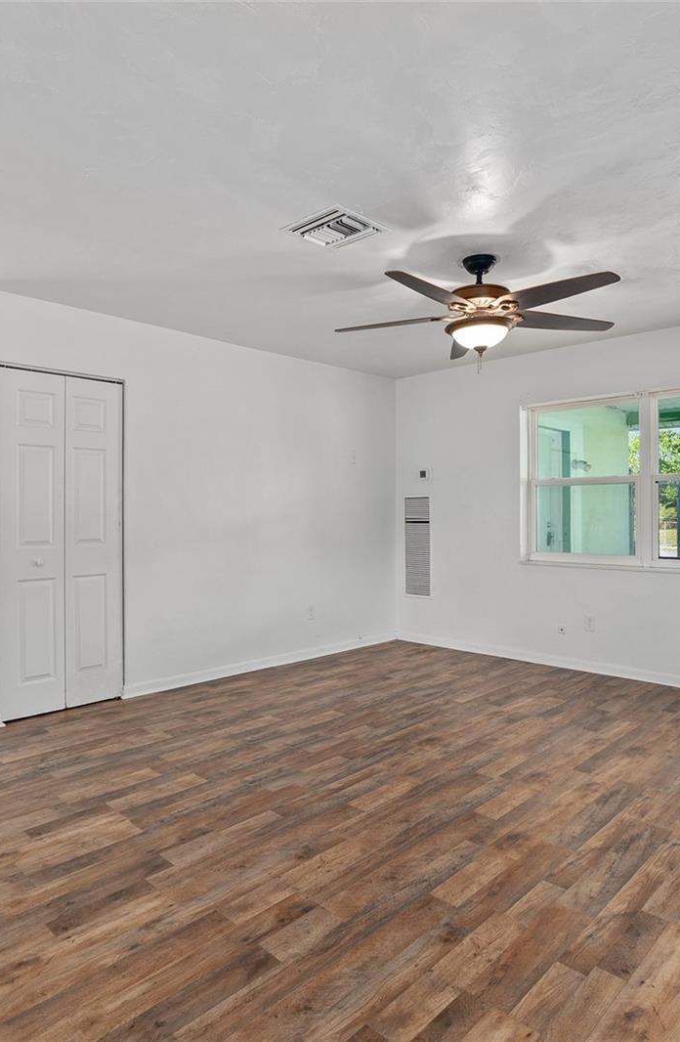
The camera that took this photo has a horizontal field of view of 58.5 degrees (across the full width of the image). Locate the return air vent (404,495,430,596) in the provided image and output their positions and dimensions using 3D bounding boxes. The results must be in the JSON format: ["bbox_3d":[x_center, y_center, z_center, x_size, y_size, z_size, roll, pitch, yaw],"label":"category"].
[{"bbox_3d":[0.698,0.229,5.505,0.285,0.905,0.020,0,1,42],"label":"return air vent"}]

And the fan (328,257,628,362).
[{"bbox_3d":[0.685,-1.035,2.960,1.350,0.500,1.290,0,0,3],"label":"fan"}]

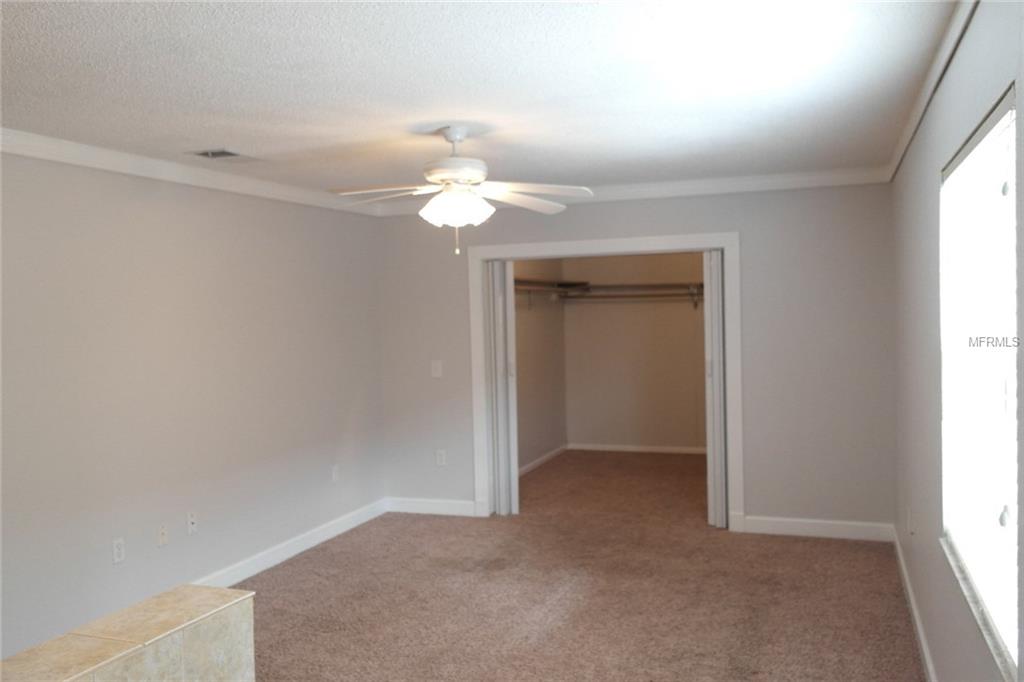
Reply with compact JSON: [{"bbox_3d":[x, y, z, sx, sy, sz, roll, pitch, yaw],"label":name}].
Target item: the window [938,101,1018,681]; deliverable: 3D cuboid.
[{"bbox_3d":[1.311,0.086,2.371,0.090,1.291,1.312,-1,2,21],"label":"window"}]

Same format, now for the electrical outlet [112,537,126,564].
[{"bbox_3d":[-2.009,1.073,4.367,0.010,0.120,0.077,-1,2,21],"label":"electrical outlet"}]

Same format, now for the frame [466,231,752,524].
[{"bbox_3d":[0.670,0.311,6.379,2.061,2.112,0.130,-1,2,21],"label":"frame"}]

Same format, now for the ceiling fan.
[{"bbox_3d":[-0.250,-0.700,3.935,1.270,0.570,1.270,-1,2,21],"label":"ceiling fan"}]

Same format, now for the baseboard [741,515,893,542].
[{"bbox_3d":[2.111,1.295,5.875,0.968,0.110,0.016,-1,2,21],"label":"baseboard"}]

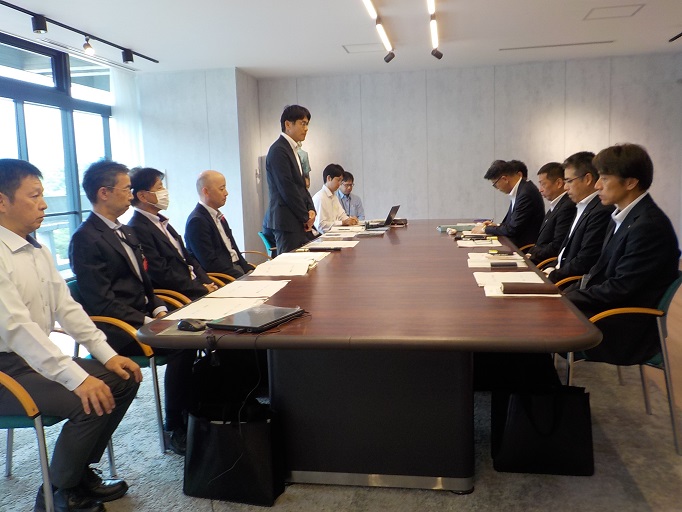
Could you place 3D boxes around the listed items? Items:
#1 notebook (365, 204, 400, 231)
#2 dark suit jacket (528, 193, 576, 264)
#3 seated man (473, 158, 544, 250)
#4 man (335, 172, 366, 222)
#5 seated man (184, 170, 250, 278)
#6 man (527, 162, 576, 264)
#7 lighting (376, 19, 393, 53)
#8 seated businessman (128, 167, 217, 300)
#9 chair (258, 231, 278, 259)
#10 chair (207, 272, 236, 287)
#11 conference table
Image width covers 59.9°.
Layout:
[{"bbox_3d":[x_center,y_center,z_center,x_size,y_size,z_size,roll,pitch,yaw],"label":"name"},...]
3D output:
[{"bbox_3d":[0.397,-0.386,5.801,0.276,0.217,0.295,0,8,16],"label":"notebook"},{"bbox_3d":[1.498,-0.141,4.192,0.414,0.621,0.512,0,8,10],"label":"dark suit jacket"},{"bbox_3d":[1.408,-0.136,4.935,0.670,1.310,0.512,0,8,14],"label":"seated man"},{"bbox_3d":[0.130,-0.304,6.677,0.512,1.251,0.670,-6,9,-27],"label":"man"},{"bbox_3d":[-0.732,0.052,4.121,0.729,1.290,0.512,0,8,10],"label":"seated man"},{"bbox_3d":[1.376,-0.018,4.231,0.709,1.271,0.512,0,8,10],"label":"man"},{"bbox_3d":[0.443,-2.142,5.827,0.069,0.069,1.182,0,8,10],"label":"lighting"},{"bbox_3d":[-0.855,0.135,3.468,0.729,1.310,0.512,0,8,10],"label":"seated businessman"},{"bbox_3d":[-0.410,0.130,5.338,0.571,0.788,0.561,0,8,10],"label":"chair"},{"bbox_3d":[-0.787,0.328,3.968,0.571,0.788,0.561,0,8,10],"label":"chair"},{"bbox_3d":[0.454,0.285,4.292,1.576,0.709,4.827,0,8,10],"label":"conference table"}]

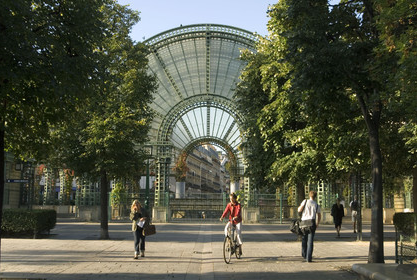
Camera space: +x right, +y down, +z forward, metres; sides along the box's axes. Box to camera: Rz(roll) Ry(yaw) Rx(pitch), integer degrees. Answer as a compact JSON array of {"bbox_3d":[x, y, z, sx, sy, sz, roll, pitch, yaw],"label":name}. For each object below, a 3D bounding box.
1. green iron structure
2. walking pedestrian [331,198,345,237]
[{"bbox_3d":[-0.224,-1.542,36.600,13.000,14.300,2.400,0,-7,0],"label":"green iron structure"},{"bbox_3d":[5.655,3.381,21.481,0.550,1.674,0.420,0,-7,3],"label":"walking pedestrian"}]

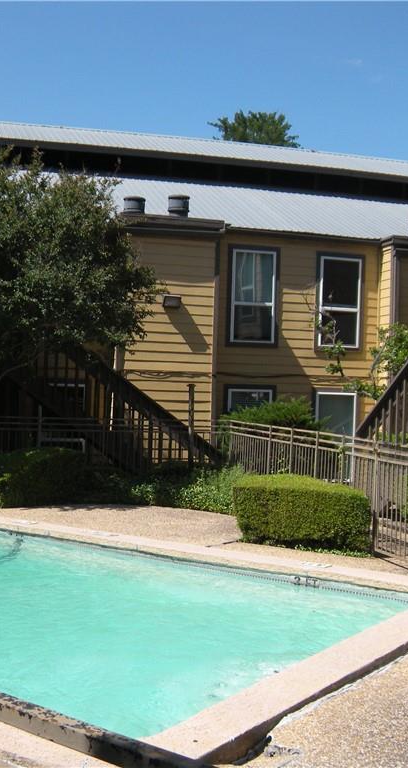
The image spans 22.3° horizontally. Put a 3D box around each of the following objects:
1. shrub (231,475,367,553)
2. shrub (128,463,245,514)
[{"bbox_3d":[1.089,1.431,11.507,1.360,0.640,1.200,2,0,15],"label":"shrub"},{"bbox_3d":[-0.221,1.392,14.307,1.500,0.600,0.750,2,0,28],"label":"shrub"}]

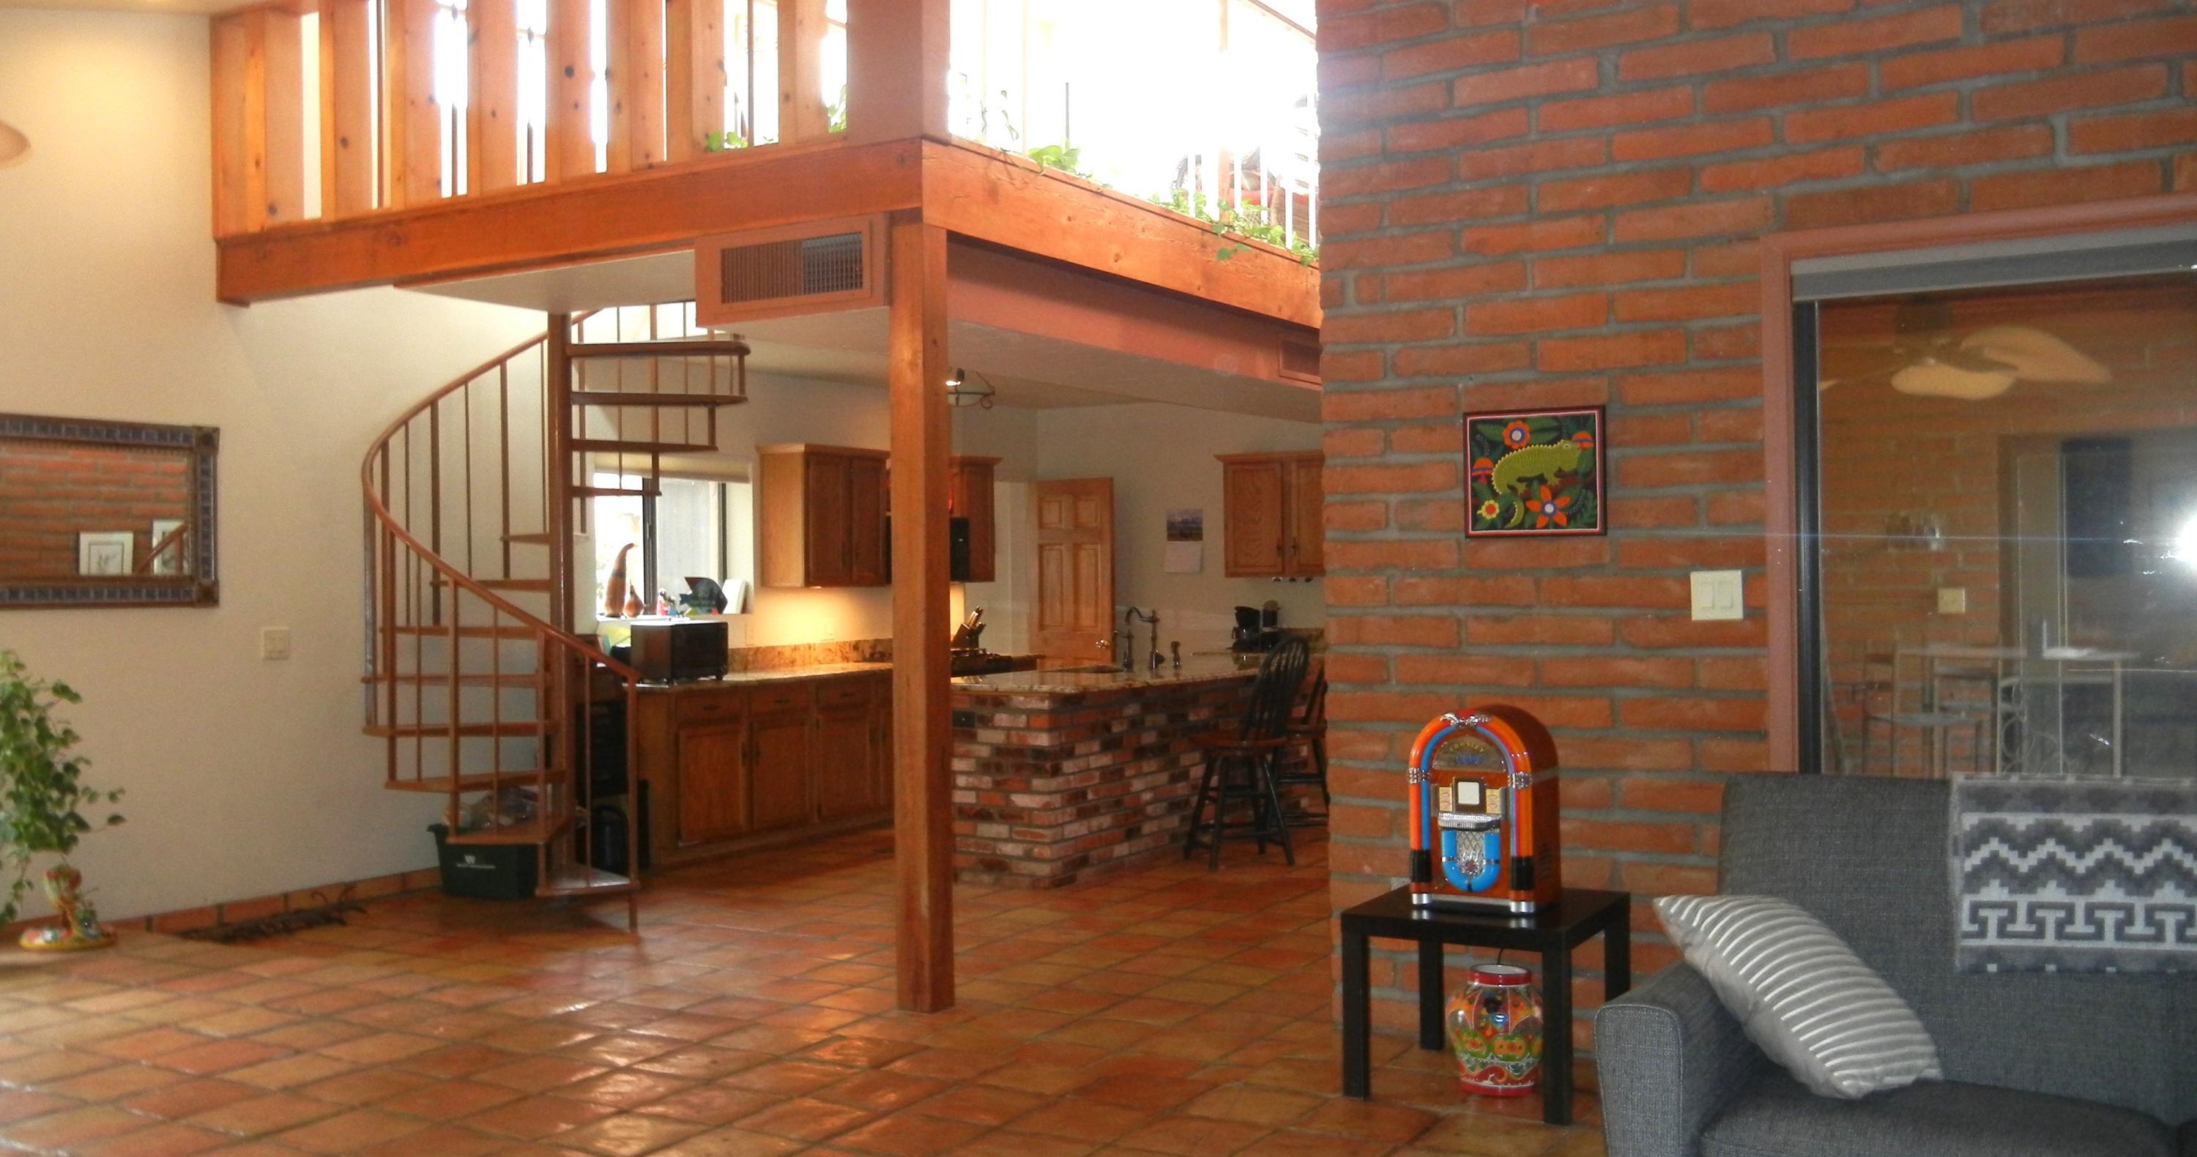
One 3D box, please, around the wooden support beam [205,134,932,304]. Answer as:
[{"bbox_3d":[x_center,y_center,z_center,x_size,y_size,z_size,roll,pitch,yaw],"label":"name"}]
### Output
[{"bbox_3d":[-2.030,-1.248,6.858,3.498,0.232,0.110,-1,0,30],"label":"wooden support beam"}]

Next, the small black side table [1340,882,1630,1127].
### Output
[{"bbox_3d":[1.007,1.070,4.899,0.567,0.463,0.567,-1,0,30],"label":"small black side table"}]

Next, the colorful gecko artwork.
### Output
[{"bbox_3d":[1.205,-0.289,5.277,0.401,0.355,0.025,-1,0,30],"label":"colorful gecko artwork"}]

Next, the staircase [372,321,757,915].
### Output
[{"bbox_3d":[-2.291,0.015,8.094,1.562,2.723,1.562,-1,0,0],"label":"staircase"}]

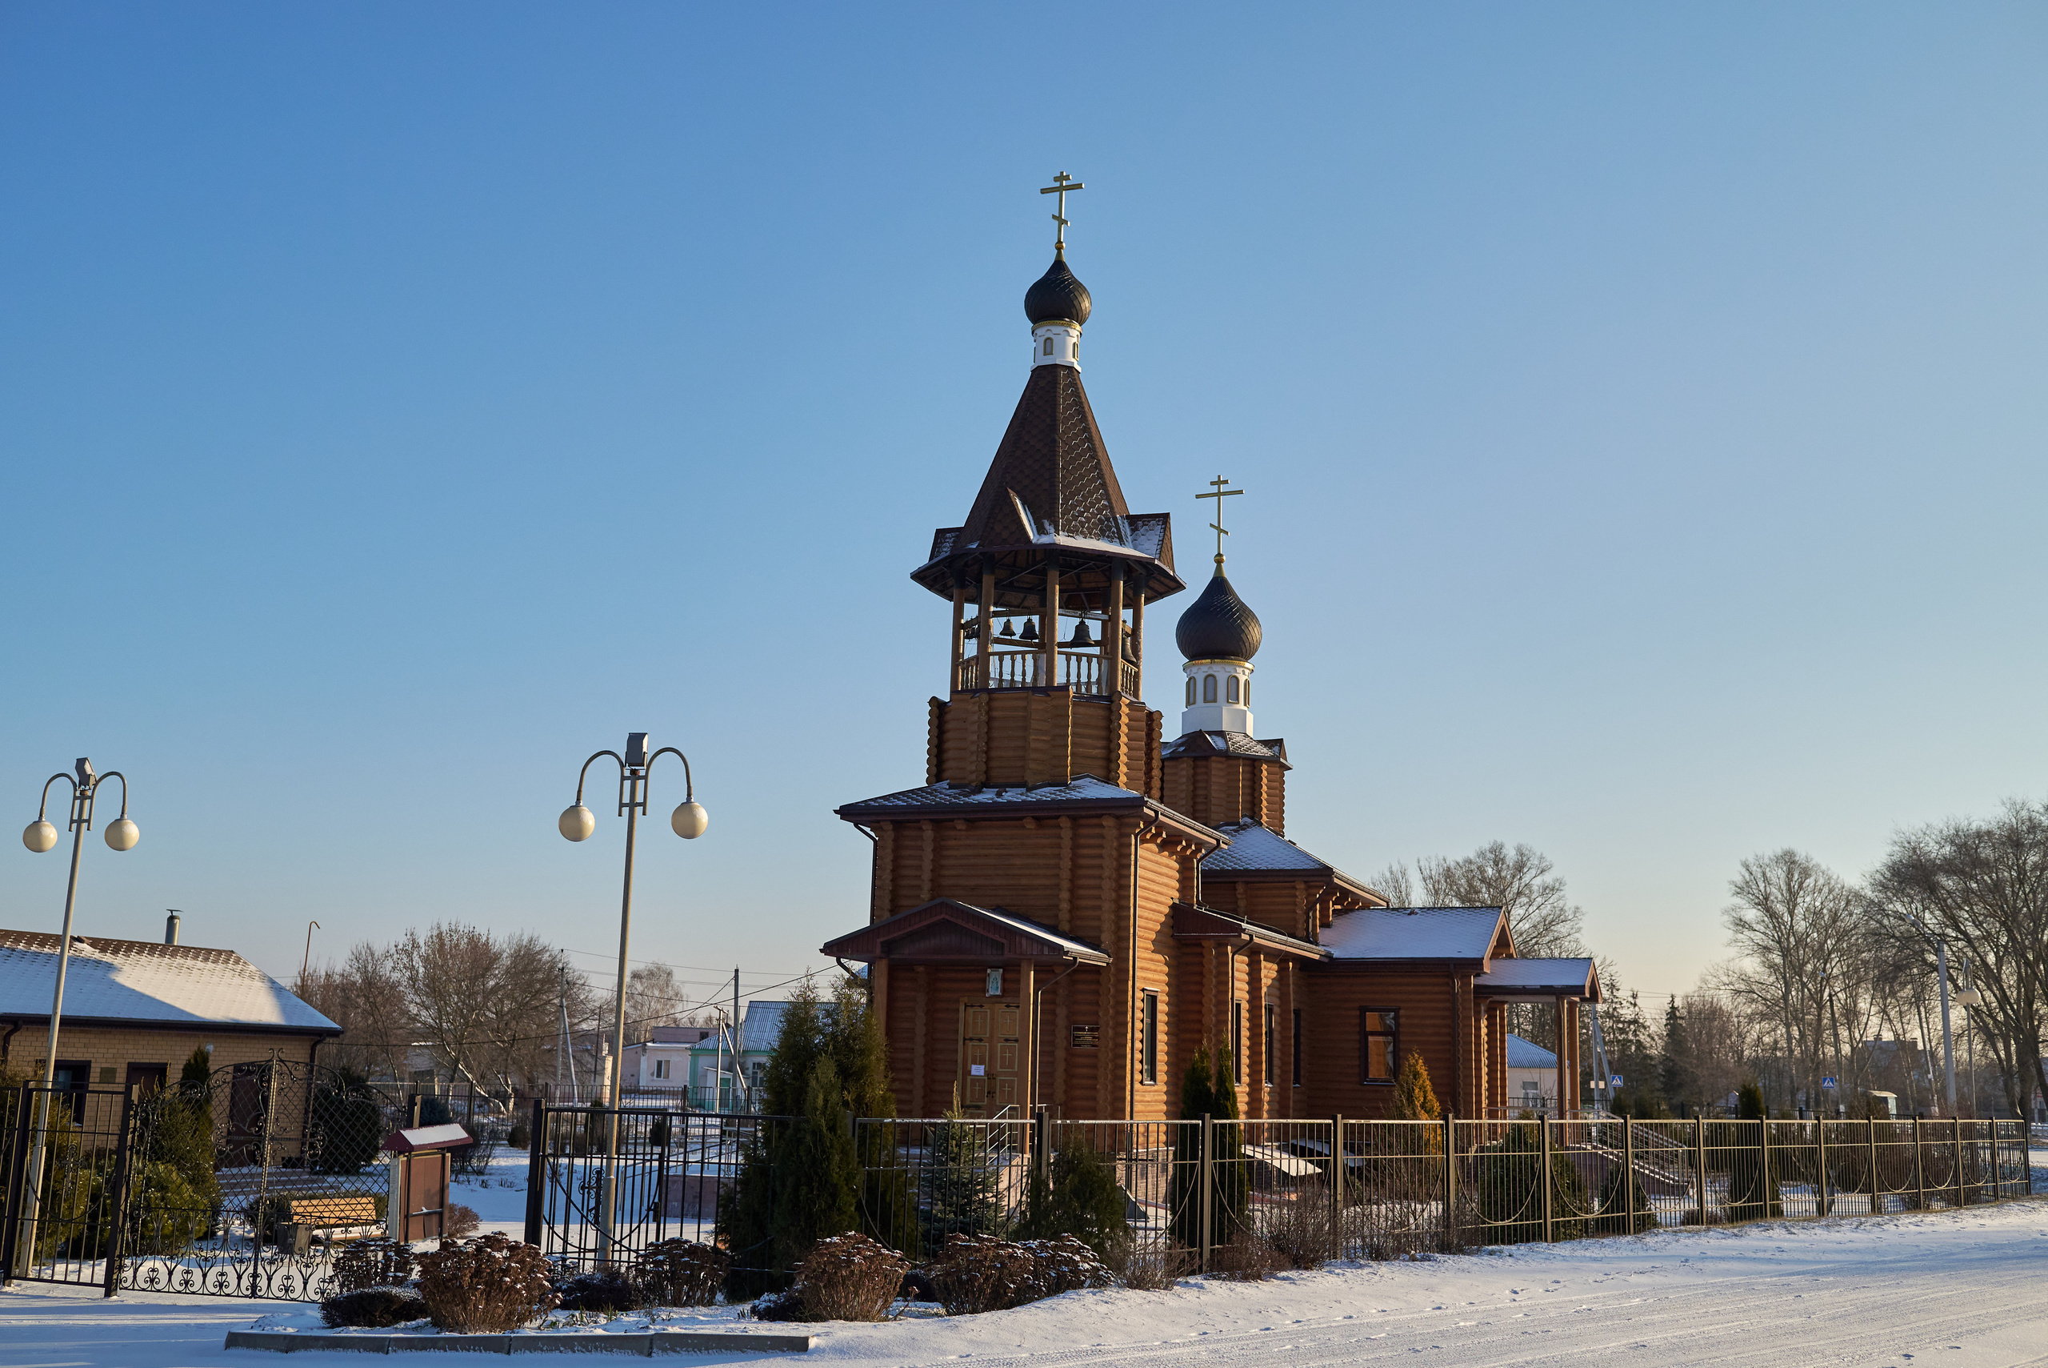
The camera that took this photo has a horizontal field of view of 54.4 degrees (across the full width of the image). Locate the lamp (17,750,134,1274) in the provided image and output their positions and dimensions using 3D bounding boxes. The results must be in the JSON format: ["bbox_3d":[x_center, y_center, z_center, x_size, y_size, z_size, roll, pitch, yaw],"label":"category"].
[{"bbox_3d":[-9.757,3.286,19.990,1.420,5.140,0.360,-2,-12,20],"label":"lamp"}]

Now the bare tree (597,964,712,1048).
[{"bbox_3d":[-29.242,27.127,157.576,9.000,10.221,8.500,4,-11,-10],"label":"bare tree"}]

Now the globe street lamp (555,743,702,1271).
[{"bbox_3d":[-3.809,2.994,18.653,1.420,5.150,0.360,-2,-12,20],"label":"globe street lamp"}]

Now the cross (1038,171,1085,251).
[{"bbox_3d":[0.939,-11.516,48.509,1.154,2.018,0.100,-2,-12,20],"label":"cross"}]

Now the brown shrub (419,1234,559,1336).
[{"bbox_3d":[-4.079,4.528,15.086,1.080,0.730,1.030,4,-12,-14],"label":"brown shrub"}]

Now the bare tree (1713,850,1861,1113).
[{"bbox_3d":[43.900,17.695,113.971,8.700,16.509,8.500,-3,-12,21],"label":"bare tree"}]

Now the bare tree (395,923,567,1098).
[{"bbox_3d":[-22.569,13.895,82.756,7.300,7.858,7.000,5,-12,-15],"label":"bare tree"}]

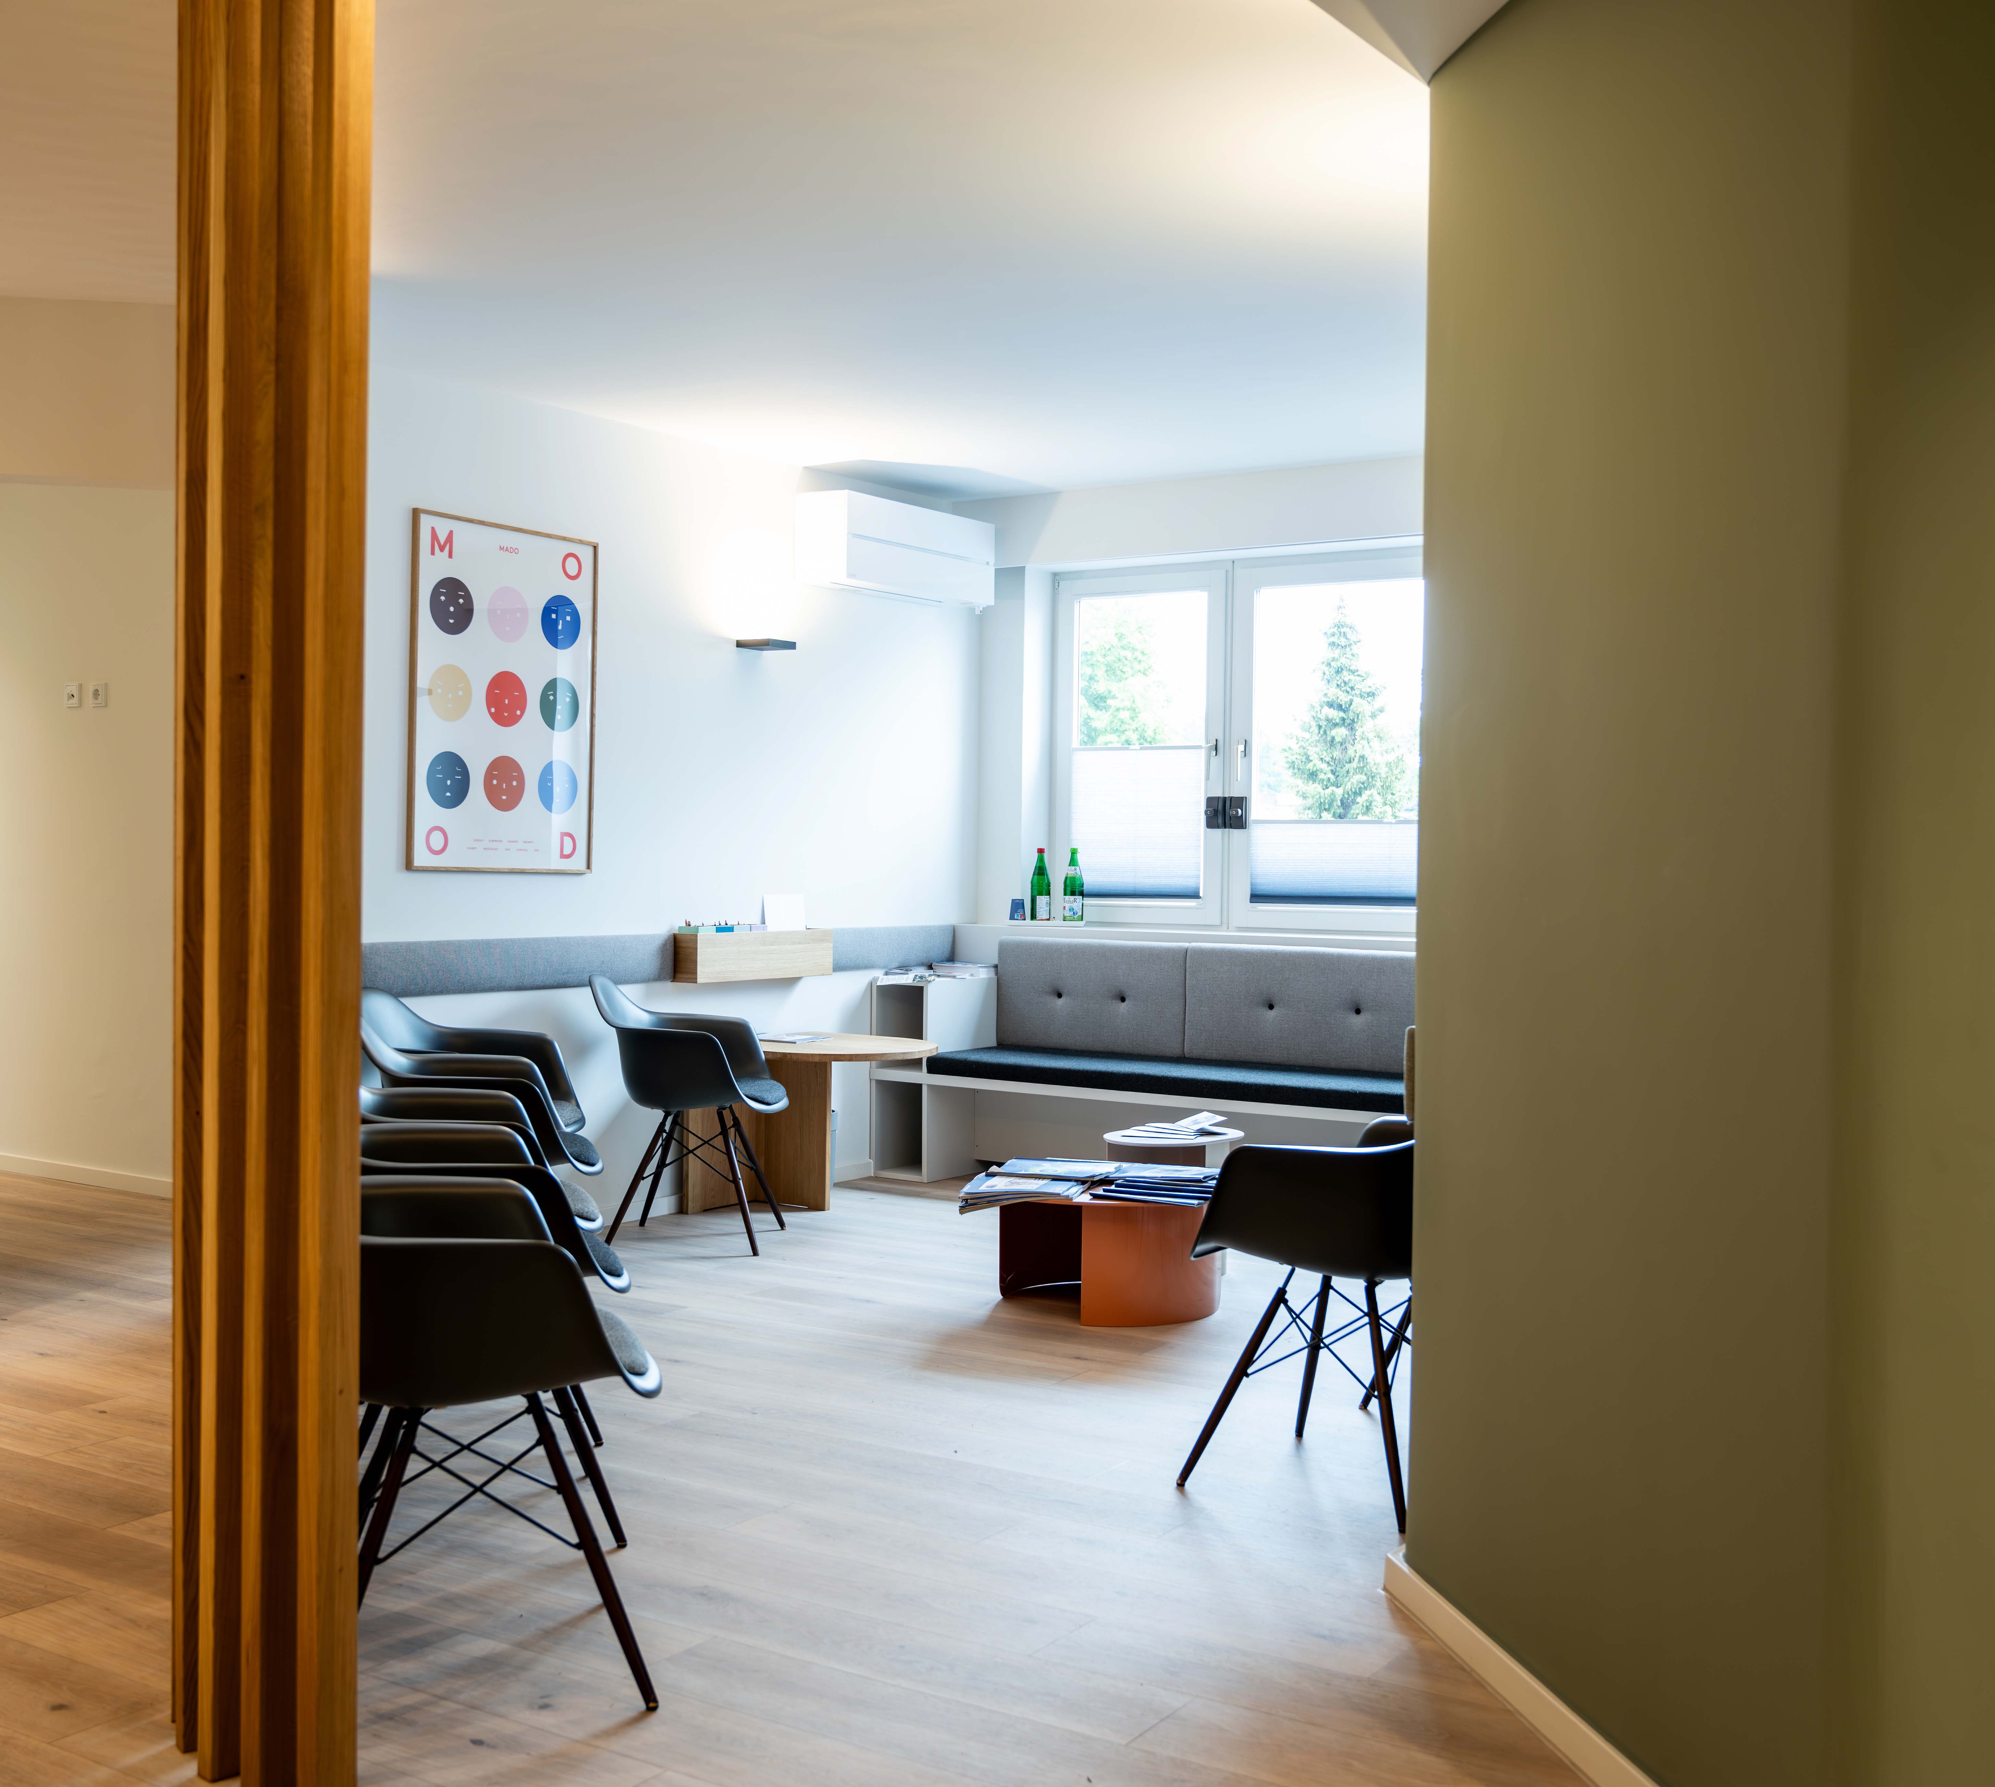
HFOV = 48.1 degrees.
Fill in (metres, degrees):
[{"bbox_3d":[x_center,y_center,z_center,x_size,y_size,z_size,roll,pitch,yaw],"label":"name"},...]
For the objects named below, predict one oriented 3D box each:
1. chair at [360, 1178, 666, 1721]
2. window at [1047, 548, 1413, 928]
[{"bbox_3d":[-0.781,0.710,3.211,0.600,0.810,0.620,0,1,-17],"label":"chair"},{"bbox_3d":[0.933,-0.544,8.126,1.750,1.340,0.100,1,1,34],"label":"window"}]

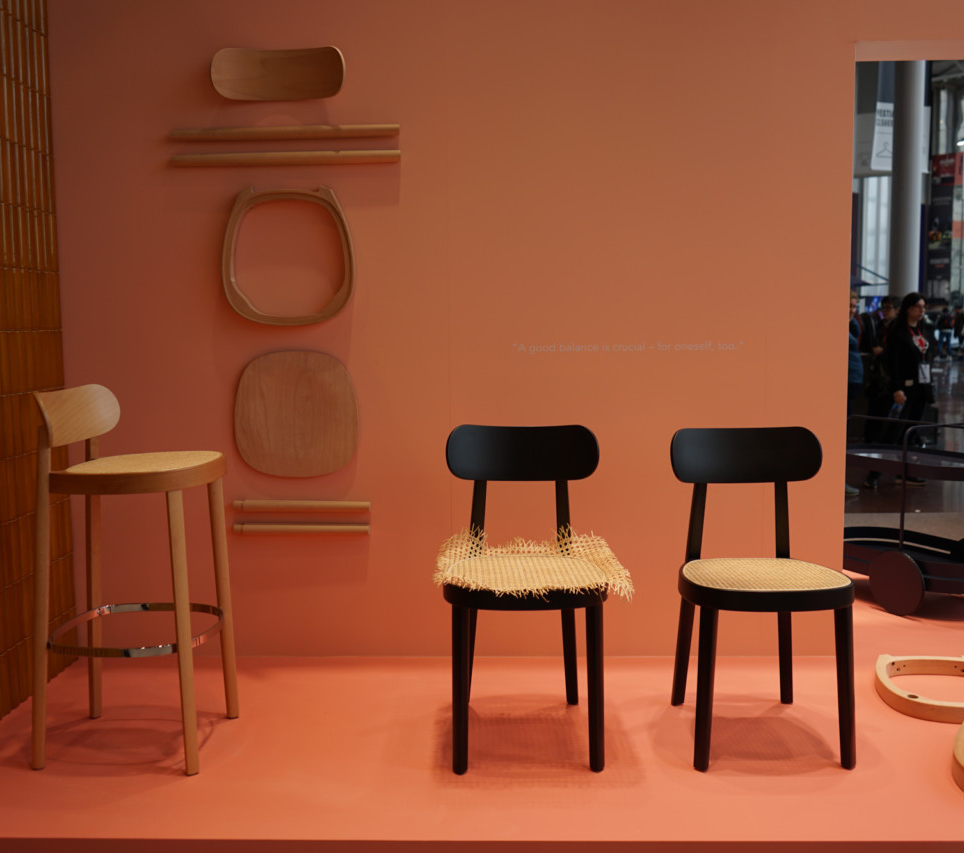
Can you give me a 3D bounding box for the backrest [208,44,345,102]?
[{"bbox_3d":[-0.642,-1.112,3.135,0.421,0.167,0.085,0,6,2],"label":"backrest"}]

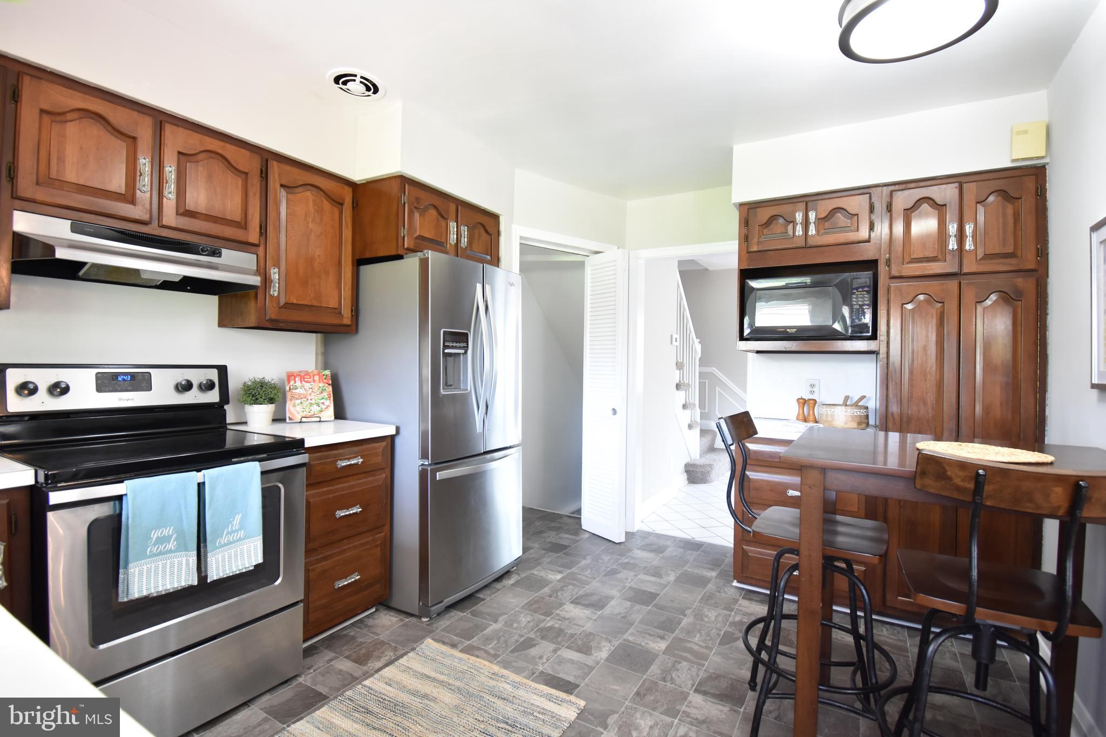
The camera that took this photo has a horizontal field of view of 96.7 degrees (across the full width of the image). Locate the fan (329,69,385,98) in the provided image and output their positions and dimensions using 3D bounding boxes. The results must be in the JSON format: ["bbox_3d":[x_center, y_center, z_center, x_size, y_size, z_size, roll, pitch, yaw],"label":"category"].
[{"bbox_3d":[-0.869,-1.244,2.171,0.246,0.035,0.246,1,0,0],"label":"fan"}]

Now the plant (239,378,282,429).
[{"bbox_3d":[-1.354,0.151,2.287,0.185,0.230,0.185,1,0,33],"label":"plant"}]

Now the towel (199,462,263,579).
[{"bbox_3d":[-1.107,0.514,1.692,0.060,0.370,0.190,1,0,33],"label":"towel"}]

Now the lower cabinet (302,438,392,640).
[{"bbox_3d":[-1.218,0.758,2.402,0.615,0.865,0.528,1,1,32],"label":"lower cabinet"}]

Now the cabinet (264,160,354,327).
[{"bbox_3d":[-1.226,-0.561,2.342,0.320,0.740,0.460,1,0,33],"label":"cabinet"}]

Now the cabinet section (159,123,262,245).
[{"bbox_3d":[-1.501,-0.729,2.069,0.320,0.393,0.360,1,0,32],"label":"cabinet section"}]

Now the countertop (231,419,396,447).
[{"bbox_3d":[-1.204,0.300,2.388,0.640,0.054,0.560,1,1,32],"label":"countertop"}]

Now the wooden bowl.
[{"bbox_3d":[1.620,0.262,2.748,0.250,0.125,0.250,1,0,30],"label":"wooden bowl"}]

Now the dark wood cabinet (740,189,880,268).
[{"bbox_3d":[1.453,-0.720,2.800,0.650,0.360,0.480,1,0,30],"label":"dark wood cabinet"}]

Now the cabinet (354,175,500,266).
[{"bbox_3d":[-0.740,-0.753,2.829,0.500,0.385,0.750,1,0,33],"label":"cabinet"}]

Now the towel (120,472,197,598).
[{"bbox_3d":[-1.218,0.509,1.522,0.060,0.365,0.200,1,0,33],"label":"towel"}]

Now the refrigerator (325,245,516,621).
[{"bbox_3d":[-0.720,0.325,2.870,0.887,1.774,0.737,1,1,32],"label":"refrigerator"}]

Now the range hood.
[{"bbox_3d":[-1.539,-0.408,1.850,0.535,0.158,0.713,1,1,32],"label":"range hood"}]

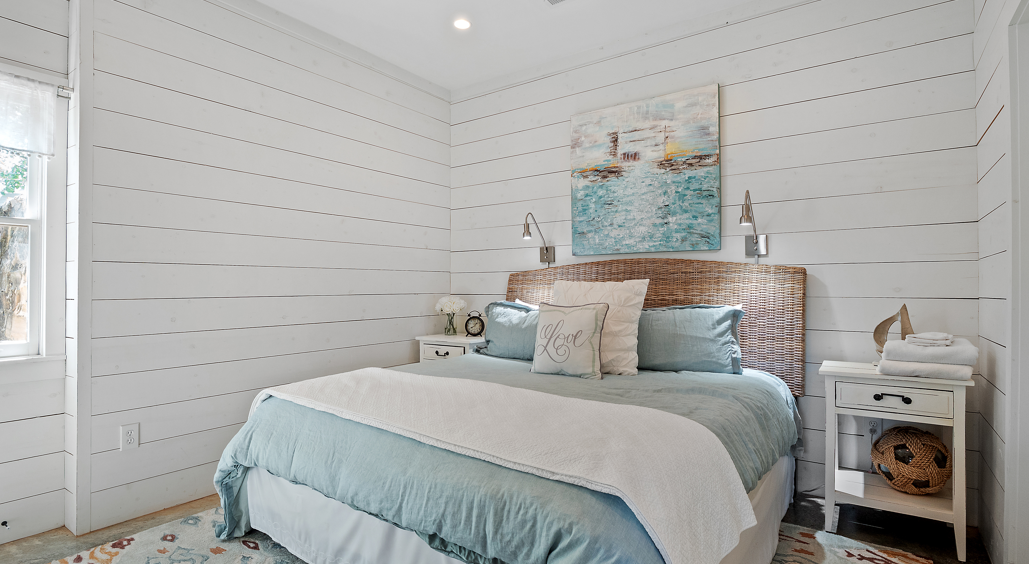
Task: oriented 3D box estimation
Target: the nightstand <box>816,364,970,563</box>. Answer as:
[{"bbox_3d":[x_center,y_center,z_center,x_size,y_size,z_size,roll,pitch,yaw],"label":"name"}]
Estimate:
[{"bbox_3d":[1.772,0.796,2.257,0.540,0.757,0.390,0,-1,34],"label":"nightstand"}]

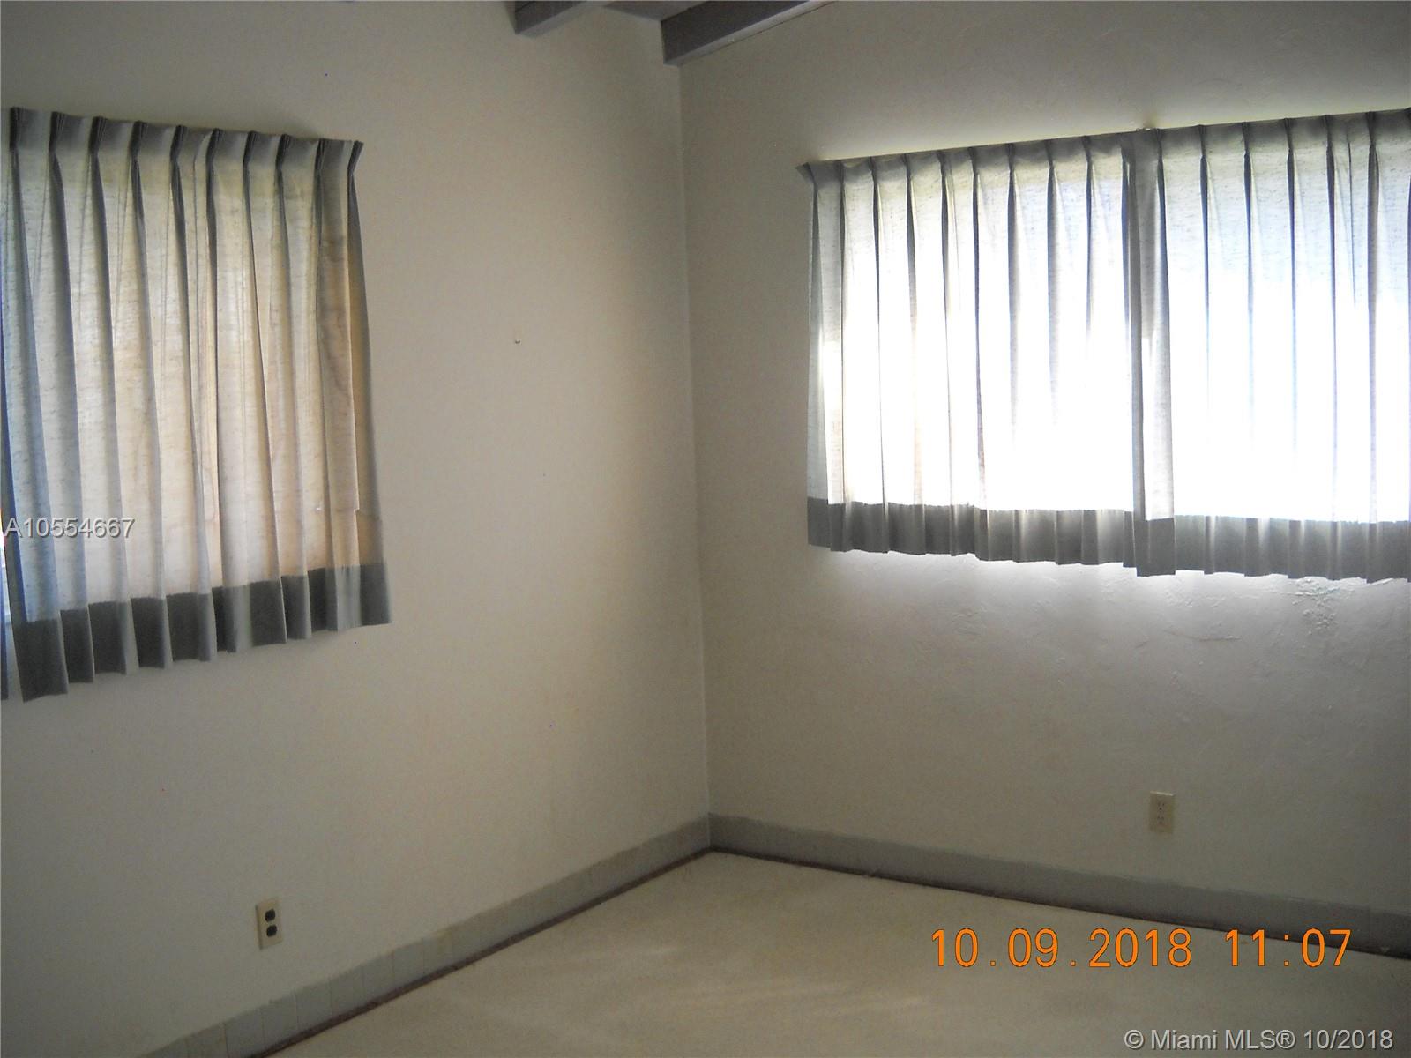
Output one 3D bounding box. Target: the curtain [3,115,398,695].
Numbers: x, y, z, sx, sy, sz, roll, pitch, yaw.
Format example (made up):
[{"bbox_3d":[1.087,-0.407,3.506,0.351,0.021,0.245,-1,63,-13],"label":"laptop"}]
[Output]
[{"bbox_3d":[-1.133,-0.294,3.489,0.110,1.190,1.030,1,6,35],"label":"curtain"}]

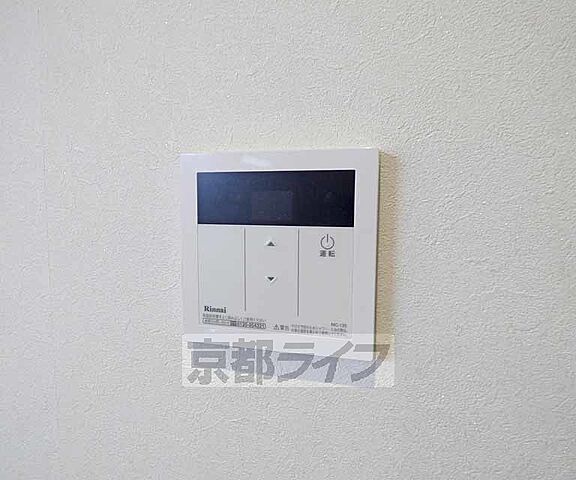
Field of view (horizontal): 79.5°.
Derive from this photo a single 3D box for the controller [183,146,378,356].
[{"bbox_3d":[-0.007,0.007,0.216,0.120,0.120,0.019,2,5,13],"label":"controller"}]

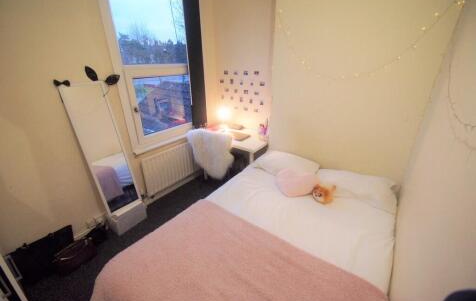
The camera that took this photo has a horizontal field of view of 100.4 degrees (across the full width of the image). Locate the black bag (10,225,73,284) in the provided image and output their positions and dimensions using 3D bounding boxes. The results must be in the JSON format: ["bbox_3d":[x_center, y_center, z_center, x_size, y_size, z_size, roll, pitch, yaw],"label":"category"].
[{"bbox_3d":[-1.658,0.903,1.731,0.120,0.310,0.410,16,28,33],"label":"black bag"}]

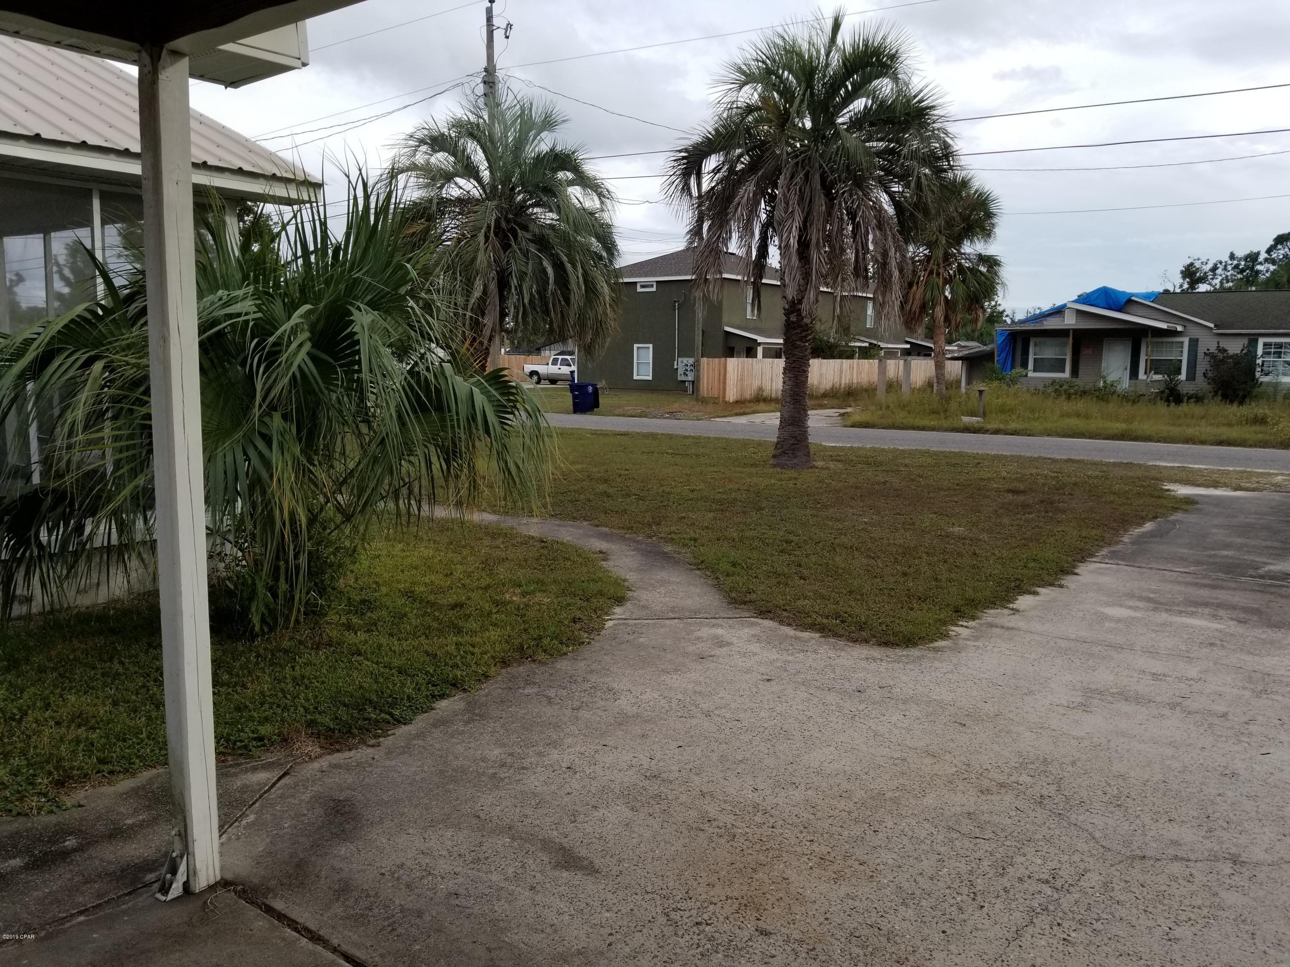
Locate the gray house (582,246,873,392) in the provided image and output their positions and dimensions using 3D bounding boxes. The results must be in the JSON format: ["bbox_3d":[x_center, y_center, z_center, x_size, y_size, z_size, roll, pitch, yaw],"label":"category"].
[{"bbox_3d":[8.644,-9.922,60.406,12.138,7.850,26.593,7,9,38],"label":"gray house"}]

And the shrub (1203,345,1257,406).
[{"bbox_3d":[21.830,-3.986,35.852,2.059,2.262,1.957,7,9,38],"label":"shrub"}]

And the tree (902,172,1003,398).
[{"bbox_3d":[12.732,-8.084,39.899,4.500,9.213,4.500,3,8,17],"label":"tree"}]

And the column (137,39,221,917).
[{"bbox_3d":[-1.506,0.025,3.140,0.139,2.696,0.089,7,9,38],"label":"column"}]

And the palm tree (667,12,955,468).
[{"bbox_3d":[3.026,-4.142,16.832,5.000,7.657,5.000,2,8,9],"label":"palm tree"}]

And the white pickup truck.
[{"bbox_3d":[-5.204,-7.298,62.519,5.780,1.860,2.000,7,9,38],"label":"white pickup truck"}]

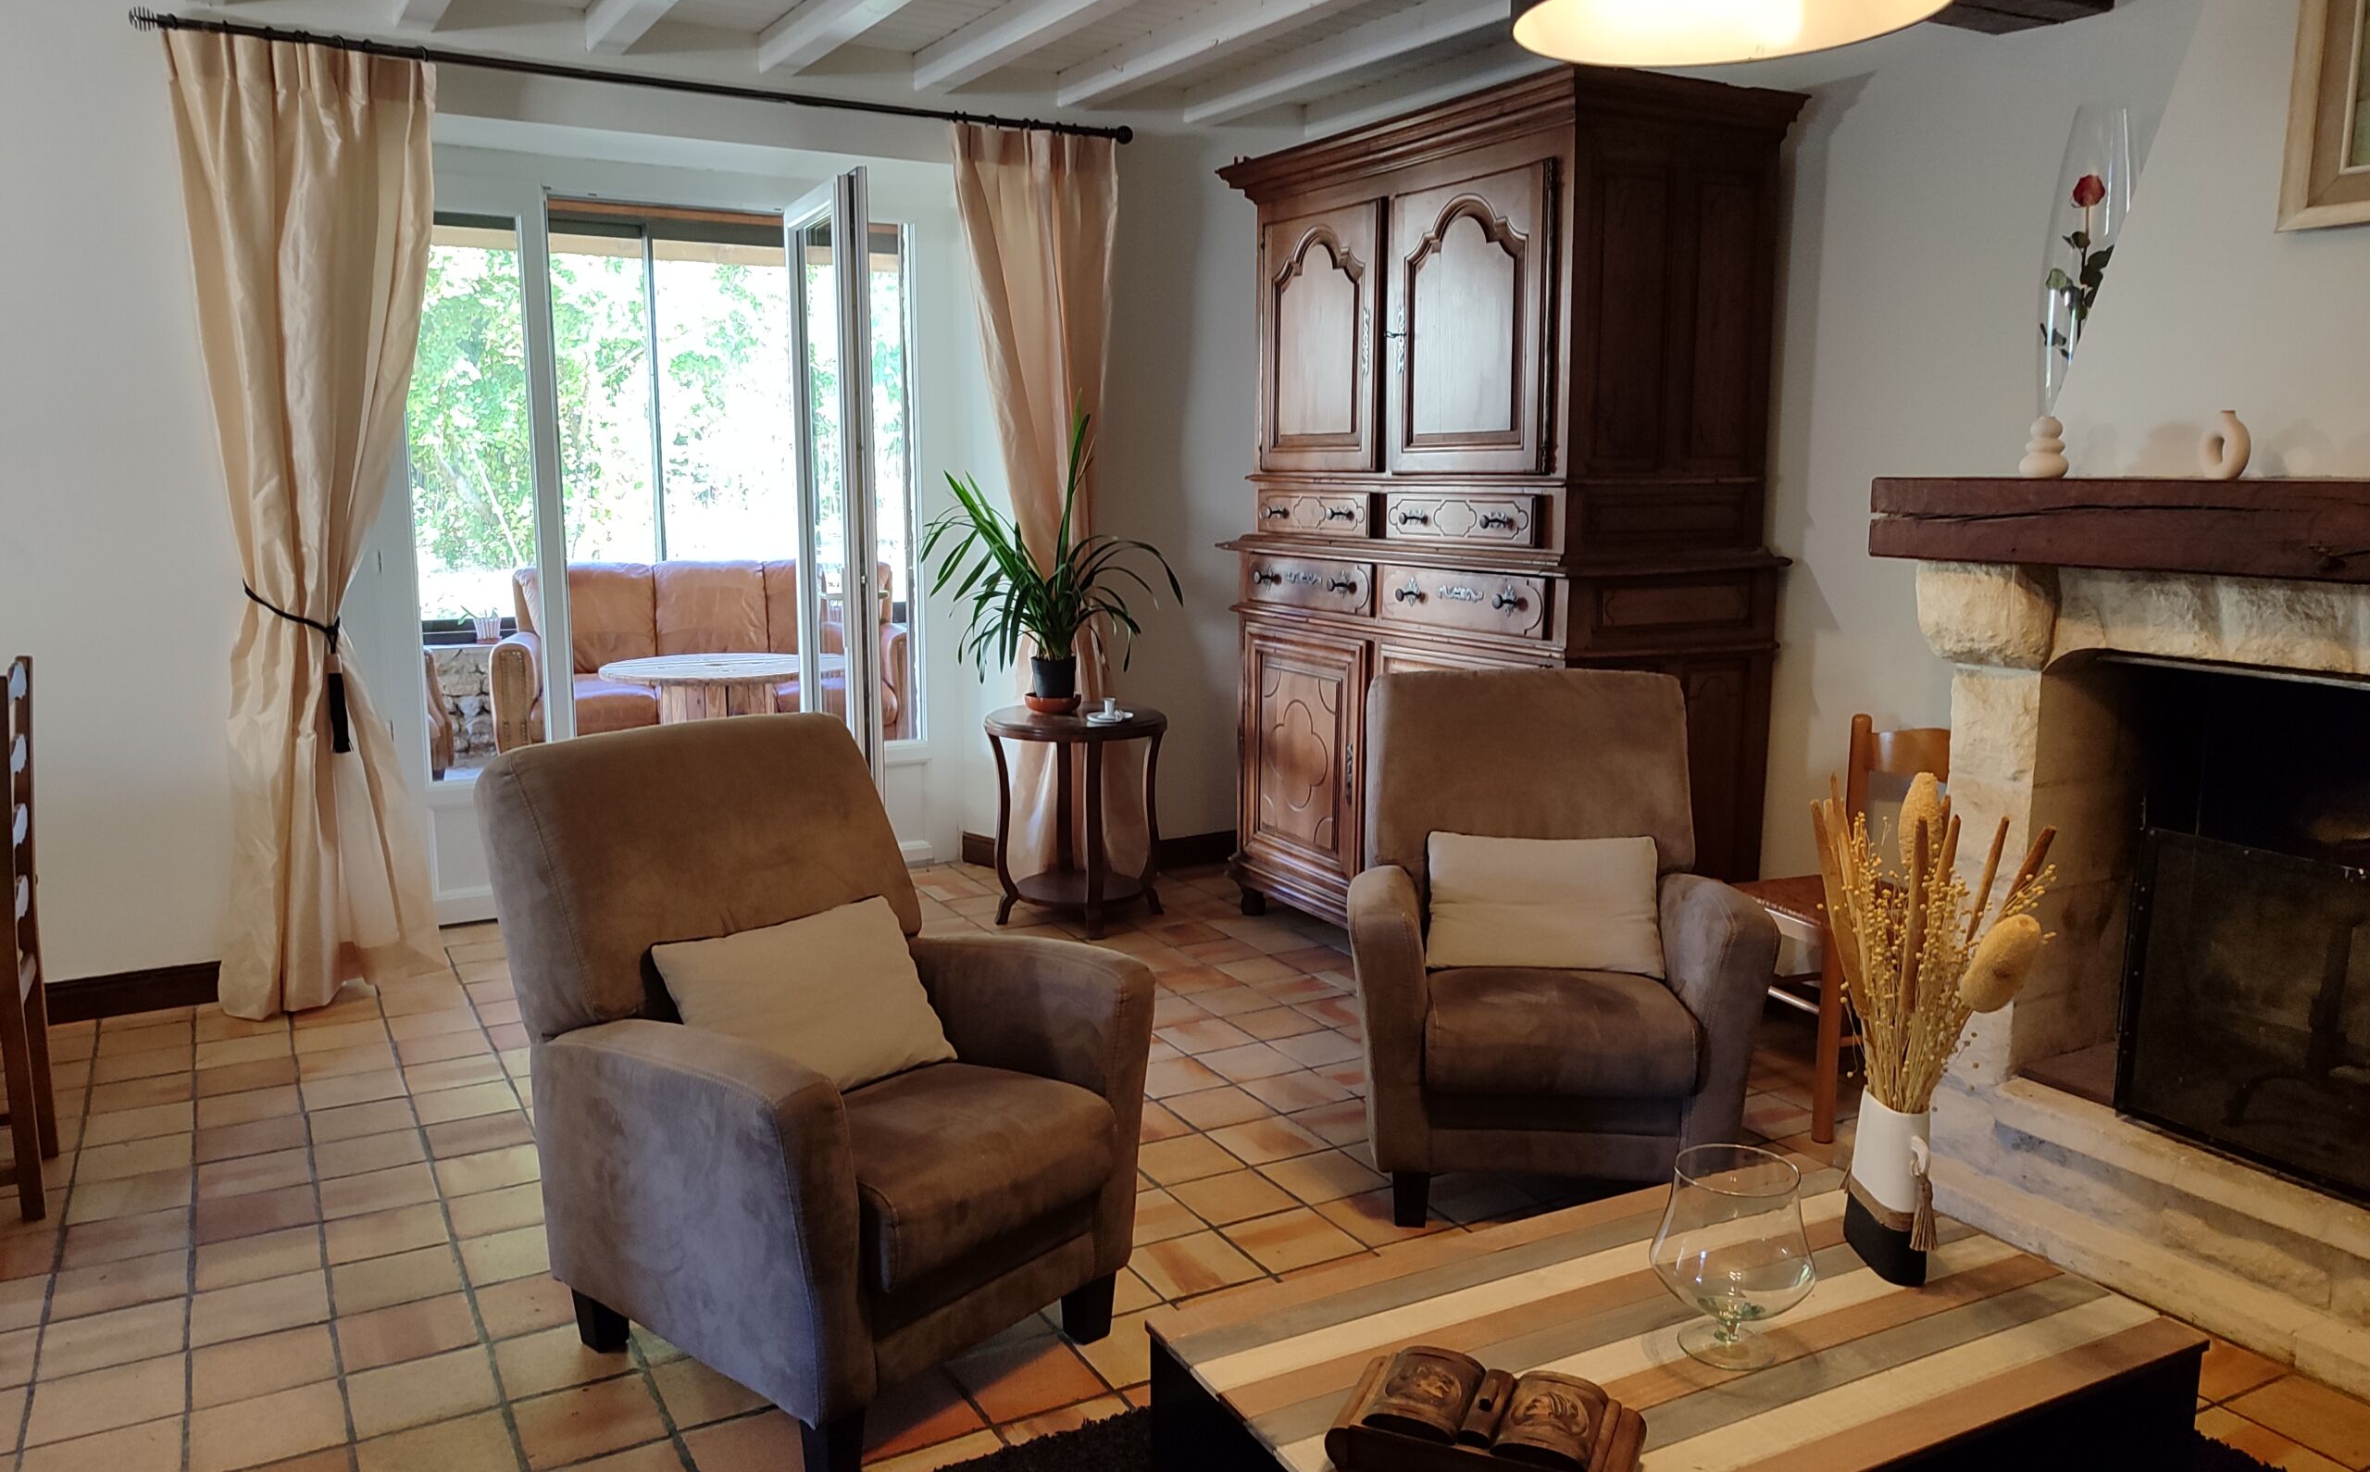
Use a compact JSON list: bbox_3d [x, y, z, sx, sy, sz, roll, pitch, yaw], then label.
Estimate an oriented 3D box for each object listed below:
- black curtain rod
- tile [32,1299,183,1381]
[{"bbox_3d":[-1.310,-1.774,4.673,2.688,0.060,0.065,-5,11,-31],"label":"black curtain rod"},{"bbox_3d":[-1.700,0.964,2.724,0.196,0.014,0.196,-5,10,-29],"label":"tile"}]

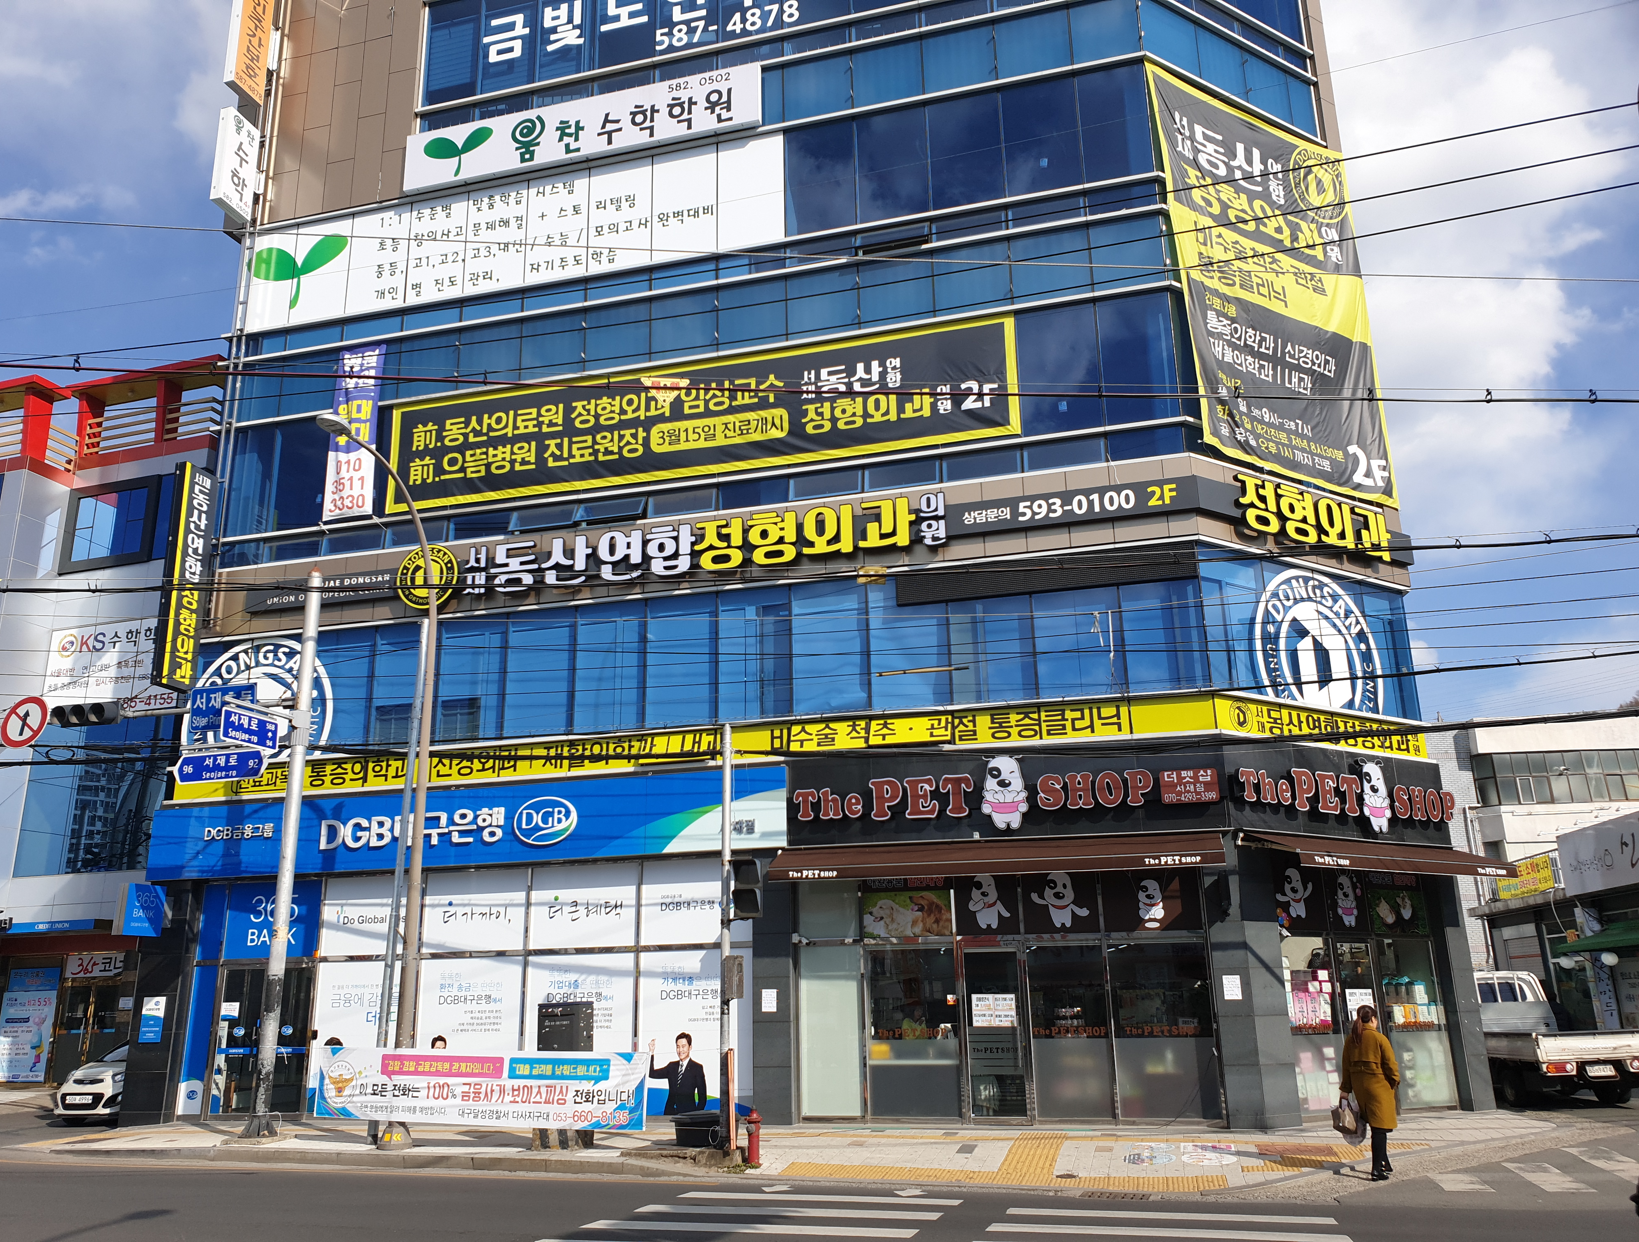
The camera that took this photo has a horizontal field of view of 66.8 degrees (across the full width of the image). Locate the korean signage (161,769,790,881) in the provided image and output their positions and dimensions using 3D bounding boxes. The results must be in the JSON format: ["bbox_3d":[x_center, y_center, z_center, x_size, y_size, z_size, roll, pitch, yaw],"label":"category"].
[{"bbox_3d":[-5.756,3.225,19.380,11.000,1.160,0.200,-5,-16,14],"label":"korean signage"}]

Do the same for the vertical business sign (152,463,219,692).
[{"bbox_3d":[-11.160,-0.765,21.938,0.217,4.041,0.771,-5,-16,14],"label":"vertical business sign"}]

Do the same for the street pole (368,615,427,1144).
[{"bbox_3d":[-5.615,3.291,16.695,0.150,6.935,0.150,-4,-16,15],"label":"street pole"}]

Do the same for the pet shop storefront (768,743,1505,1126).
[{"bbox_3d":[4.532,4.379,17.509,9.800,4.850,4.000,-5,-16,14],"label":"pet shop storefront"}]

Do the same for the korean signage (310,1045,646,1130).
[{"bbox_3d":[-4.569,6.126,16.369,5.100,0.900,0.050,-7,-17,18],"label":"korean signage"}]

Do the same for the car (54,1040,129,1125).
[{"bbox_3d":[-11.489,7.901,21.862,1.600,1.490,3.600,-5,-16,14],"label":"car"}]

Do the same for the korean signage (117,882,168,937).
[{"bbox_3d":[-10.756,4.589,19.763,0.220,0.800,0.790,-5,-16,14],"label":"korean signage"}]

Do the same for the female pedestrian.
[{"bbox_3d":[5.692,4.850,12.846,0.400,1.663,0.520,13,-21,-40],"label":"female pedestrian"}]

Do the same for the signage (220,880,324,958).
[{"bbox_3d":[-8.976,4.905,20.384,1.800,1.240,0.080,-5,-16,14],"label":"signage"}]

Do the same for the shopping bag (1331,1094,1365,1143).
[{"bbox_3d":[5.474,5.146,12.866,0.320,0.480,0.200,-3,-16,5],"label":"shopping bag"}]

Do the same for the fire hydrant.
[{"bbox_3d":[-0.742,5.872,14.172,0.180,0.617,0.200,-10,-18,29],"label":"fire hydrant"}]

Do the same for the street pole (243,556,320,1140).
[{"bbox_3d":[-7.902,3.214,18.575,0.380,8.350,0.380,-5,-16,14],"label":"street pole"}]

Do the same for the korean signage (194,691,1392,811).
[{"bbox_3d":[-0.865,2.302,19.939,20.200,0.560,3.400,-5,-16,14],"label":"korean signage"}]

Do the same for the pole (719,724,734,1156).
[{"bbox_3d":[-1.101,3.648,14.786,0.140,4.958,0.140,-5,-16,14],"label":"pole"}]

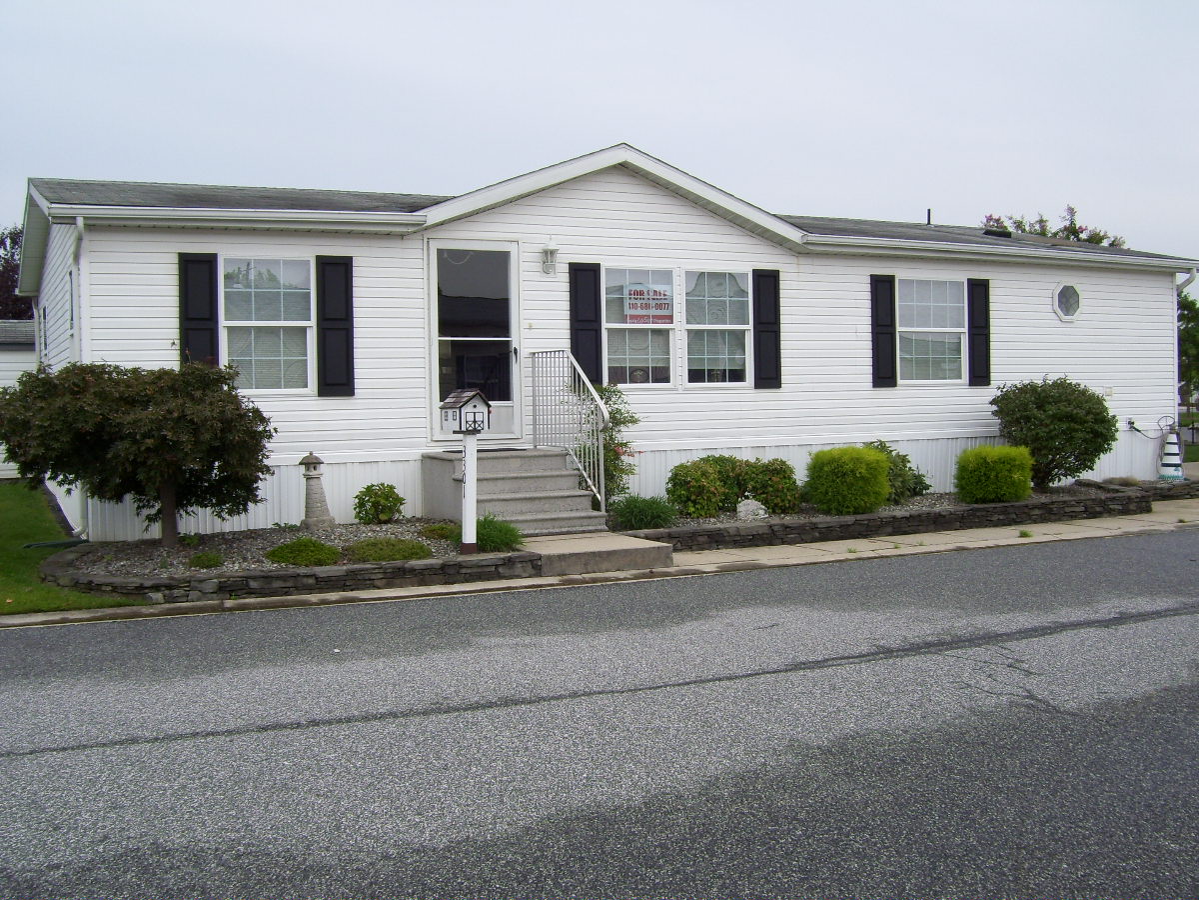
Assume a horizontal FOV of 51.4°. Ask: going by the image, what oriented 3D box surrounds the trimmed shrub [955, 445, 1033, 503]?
[{"bbox_3d":[4.467,0.261,14.101,0.770,0.600,0.770,-1,2,0],"label":"trimmed shrub"}]

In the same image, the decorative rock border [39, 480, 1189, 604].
[{"bbox_3d":[1.665,0.776,12.657,13.600,0.240,3.150,-2,2,-26],"label":"decorative rock border"}]

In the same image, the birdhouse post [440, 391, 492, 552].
[{"bbox_3d":[-1.099,0.176,10.322,0.290,1.345,0.520,-2,3,-26],"label":"birdhouse post"}]

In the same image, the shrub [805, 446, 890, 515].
[{"bbox_3d":[2.615,0.312,13.152,0.770,0.651,0.770,-1,2,0],"label":"shrub"}]

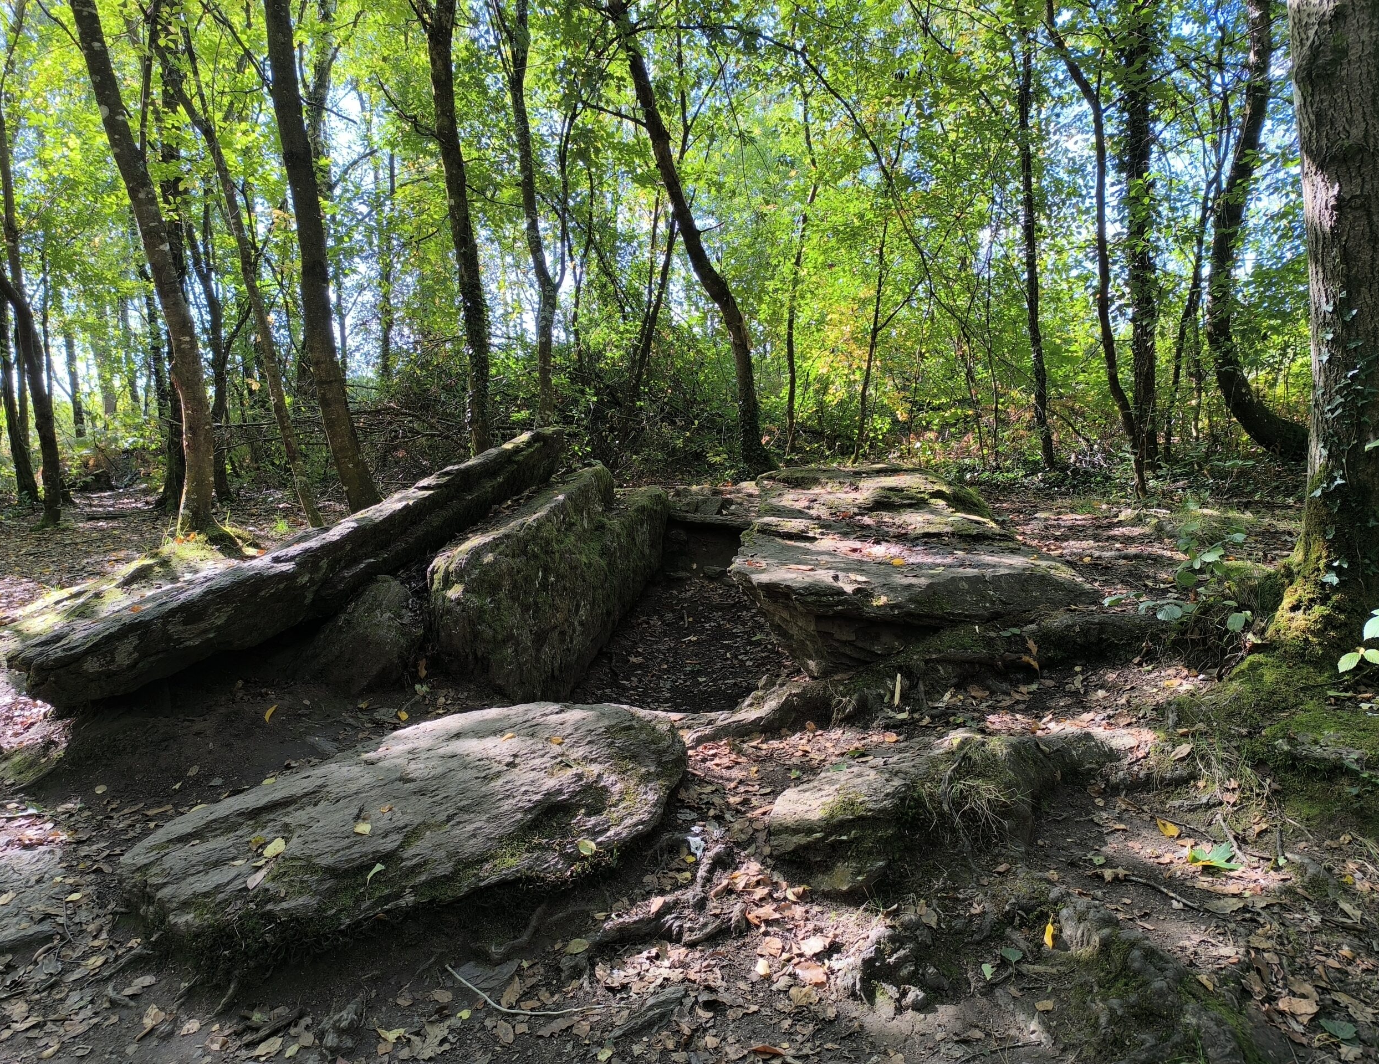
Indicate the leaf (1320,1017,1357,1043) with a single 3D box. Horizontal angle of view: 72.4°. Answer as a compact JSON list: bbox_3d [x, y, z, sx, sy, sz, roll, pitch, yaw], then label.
[{"bbox_3d":[1.549,1.189,2.250,0.095,0.018,0.060,4,7,30],"label":"leaf"}]

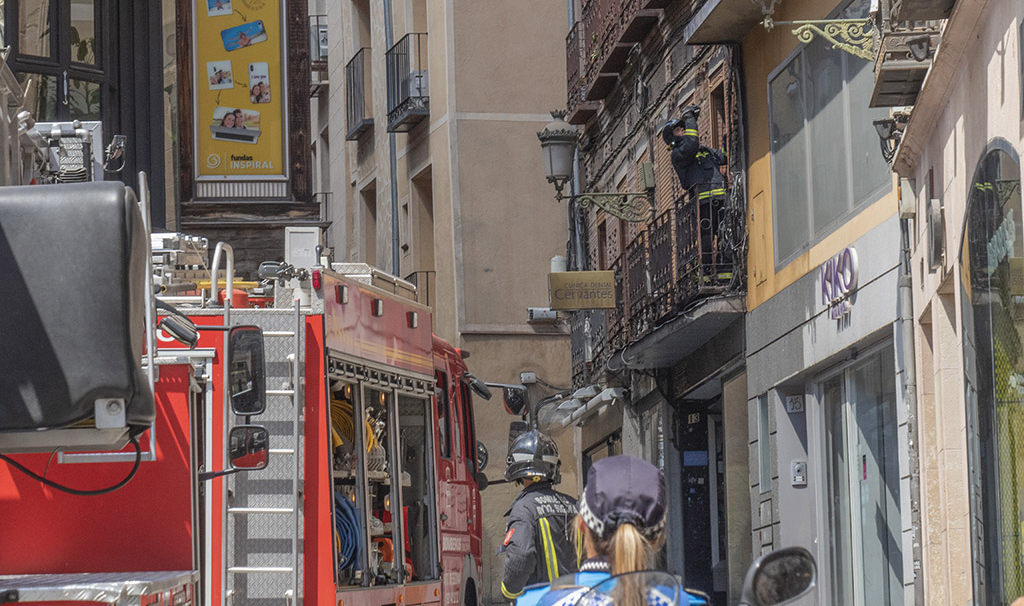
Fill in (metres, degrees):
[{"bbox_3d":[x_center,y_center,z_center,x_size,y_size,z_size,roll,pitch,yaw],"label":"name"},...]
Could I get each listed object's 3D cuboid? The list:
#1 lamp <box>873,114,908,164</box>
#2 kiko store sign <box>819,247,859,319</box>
[{"bbox_3d":[2.871,-1.247,31.500,0.270,0.370,0.250,-2,-6,2],"label":"lamp"},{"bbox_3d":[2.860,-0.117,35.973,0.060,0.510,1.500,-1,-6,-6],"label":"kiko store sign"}]

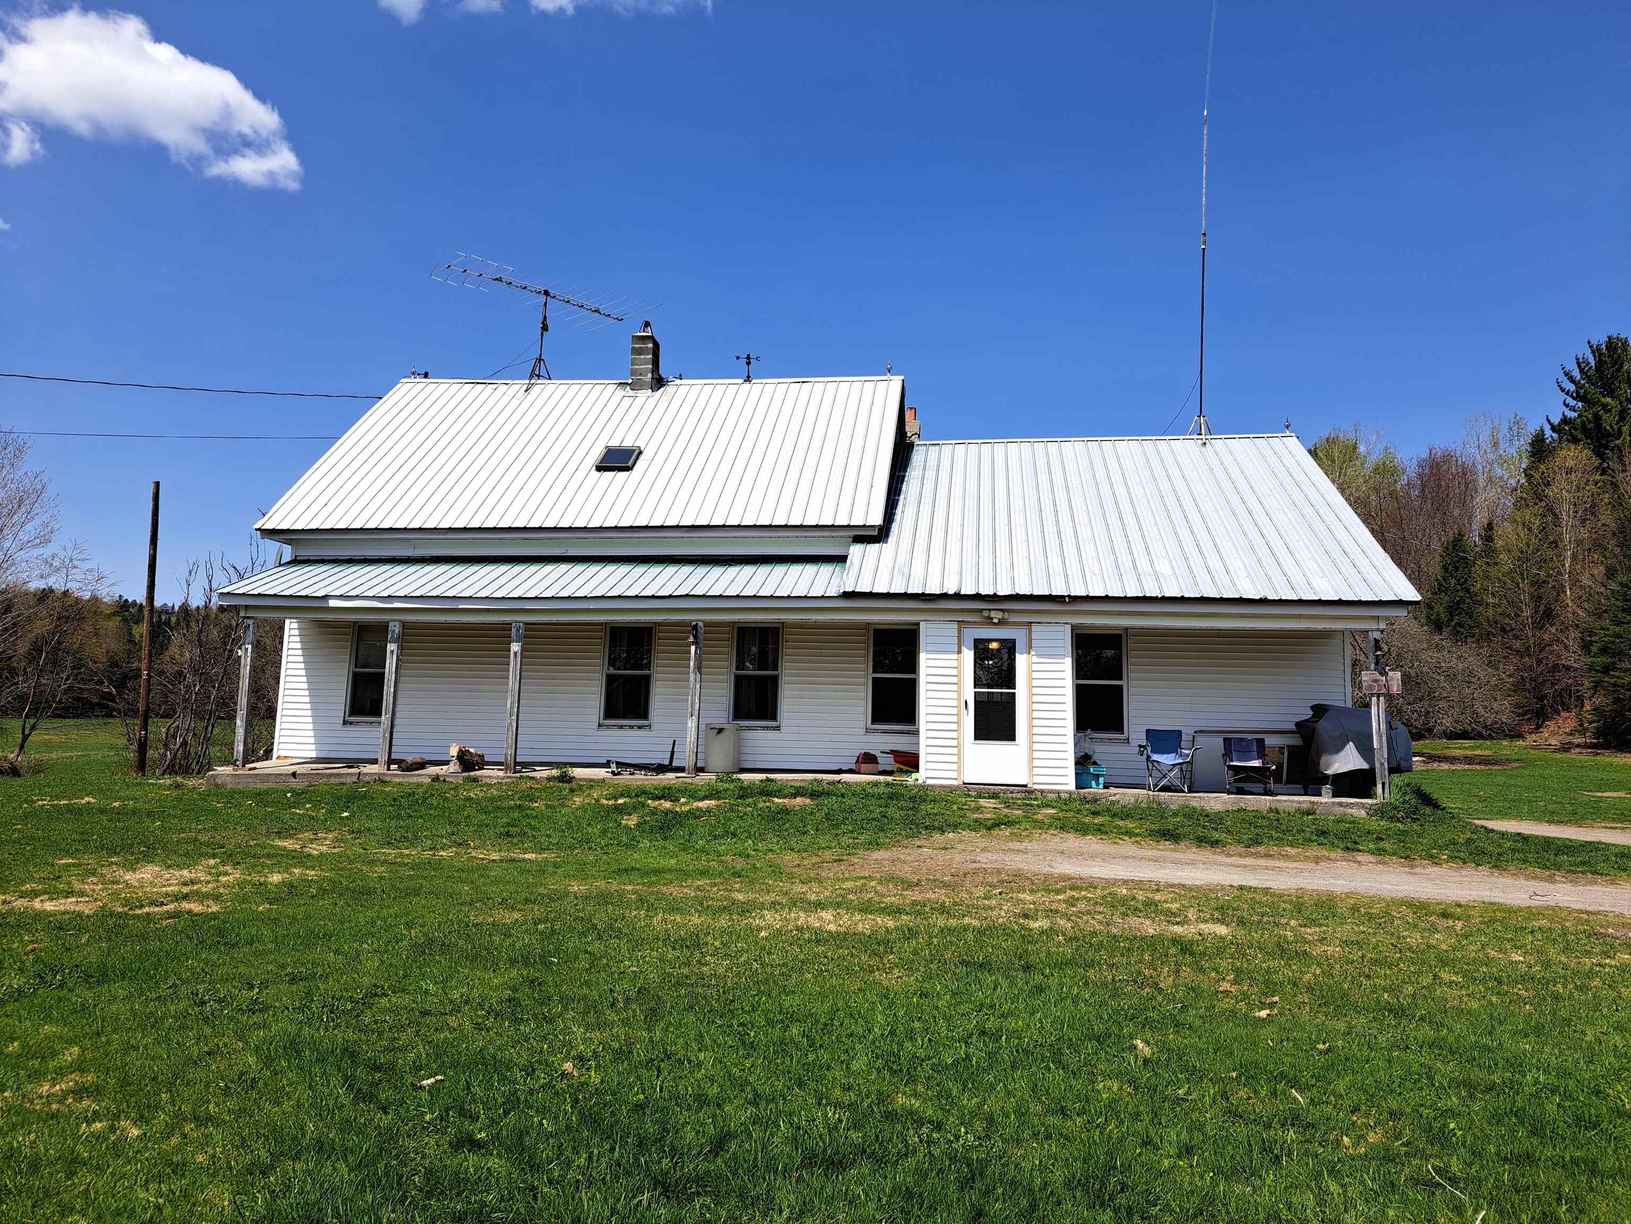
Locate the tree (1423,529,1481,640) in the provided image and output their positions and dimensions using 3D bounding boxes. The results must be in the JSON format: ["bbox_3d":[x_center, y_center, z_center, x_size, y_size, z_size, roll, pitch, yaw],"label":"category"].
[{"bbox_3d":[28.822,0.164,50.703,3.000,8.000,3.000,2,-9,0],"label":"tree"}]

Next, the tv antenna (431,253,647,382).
[{"bbox_3d":[-5.214,-5.142,21.371,3.600,2.000,2.350,9,-12,-41],"label":"tv antenna"}]

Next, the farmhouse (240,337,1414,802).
[{"bbox_3d":[-0.026,-1.036,19.316,16.000,8.300,9.400,0,-9,8],"label":"farmhouse"}]

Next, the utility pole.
[{"bbox_3d":[-15.424,0.315,26.191,0.190,6.888,0.190,-2,-9,-1],"label":"utility pole"}]

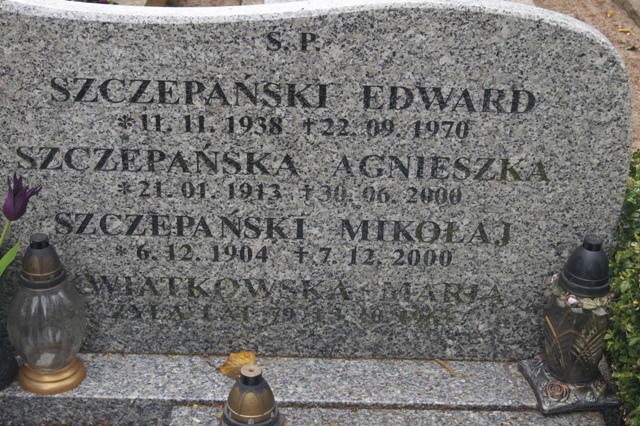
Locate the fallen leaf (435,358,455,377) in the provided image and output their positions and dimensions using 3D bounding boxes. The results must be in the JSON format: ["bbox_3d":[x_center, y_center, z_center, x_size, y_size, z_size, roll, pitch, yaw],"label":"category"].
[{"bbox_3d":[0.223,0.276,1.913,0.014,0.008,0.057,-15,33,-27],"label":"fallen leaf"}]

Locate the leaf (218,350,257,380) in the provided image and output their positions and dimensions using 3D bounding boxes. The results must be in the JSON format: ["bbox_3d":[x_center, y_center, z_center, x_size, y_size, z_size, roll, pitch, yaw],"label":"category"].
[{"bbox_3d":[-0.145,0.271,1.900,0.065,0.018,0.060,1,29,-1],"label":"leaf"}]

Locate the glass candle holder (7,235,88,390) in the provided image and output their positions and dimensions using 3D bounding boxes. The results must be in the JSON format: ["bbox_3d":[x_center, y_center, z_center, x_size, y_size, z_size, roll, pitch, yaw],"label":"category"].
[{"bbox_3d":[-0.462,0.161,1.819,0.136,0.279,0.136,1,29,-1],"label":"glass candle holder"}]

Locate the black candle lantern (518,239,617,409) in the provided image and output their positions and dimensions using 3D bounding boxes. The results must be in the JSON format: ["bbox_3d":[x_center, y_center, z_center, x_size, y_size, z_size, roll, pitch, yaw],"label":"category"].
[{"bbox_3d":[0.442,0.172,1.810,0.138,0.300,0.138,-4,29,-9],"label":"black candle lantern"}]

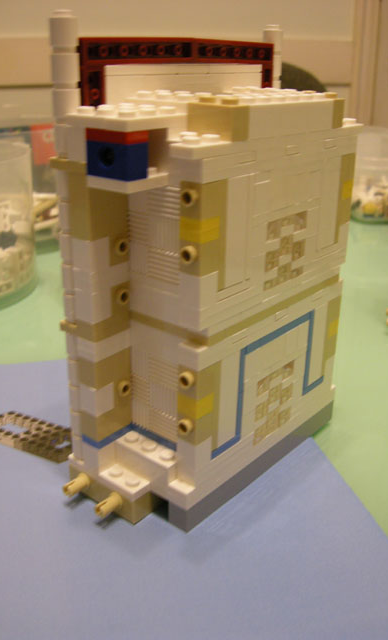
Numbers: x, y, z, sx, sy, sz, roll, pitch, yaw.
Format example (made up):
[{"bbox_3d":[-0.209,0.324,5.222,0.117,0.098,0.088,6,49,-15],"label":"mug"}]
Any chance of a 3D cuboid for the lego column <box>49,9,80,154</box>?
[{"bbox_3d":[-0.036,-0.066,0.188,0.008,0.040,0.008,1,22,0],"label":"lego column"}]

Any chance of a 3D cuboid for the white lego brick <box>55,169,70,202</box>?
[{"bbox_3d":[-0.036,-0.040,0.198,0.008,0.010,0.008,18,27,36],"label":"white lego brick"}]

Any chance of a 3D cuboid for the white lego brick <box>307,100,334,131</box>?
[{"bbox_3d":[0.037,-0.067,0.217,0.009,0.010,0.016,18,27,36],"label":"white lego brick"}]

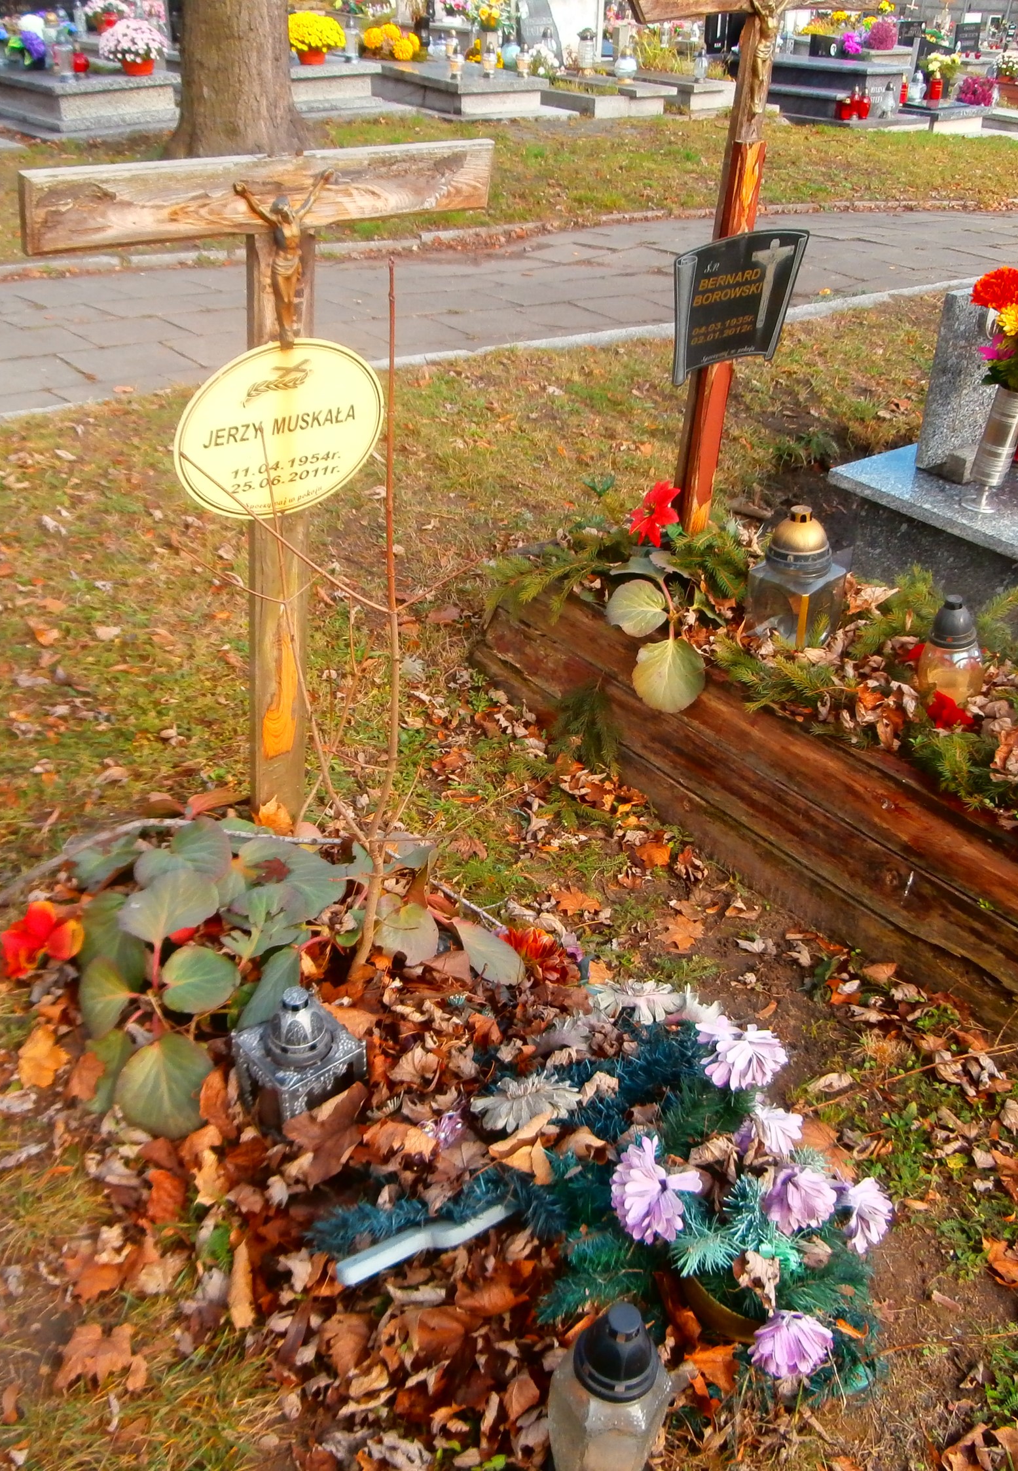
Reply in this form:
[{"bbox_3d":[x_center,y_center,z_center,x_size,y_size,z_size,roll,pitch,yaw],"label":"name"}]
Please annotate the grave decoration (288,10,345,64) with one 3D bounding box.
[{"bbox_3d":[-1.375,-4.876,9.500,0.460,0.320,0.450,3,31,-2],"label":"grave decoration"}]

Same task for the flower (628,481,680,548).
[{"bbox_3d":[0.295,-0.451,2.770,0.120,0.140,0.080,4,31,0],"label":"flower"}]

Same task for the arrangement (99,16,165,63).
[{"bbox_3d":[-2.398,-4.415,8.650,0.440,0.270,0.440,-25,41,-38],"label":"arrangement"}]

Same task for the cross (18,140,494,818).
[{"bbox_3d":[-0.350,-0.318,2.155,0.750,1.120,0.080,-23,42,-37],"label":"cross"}]

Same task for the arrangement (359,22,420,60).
[{"bbox_3d":[-0.948,-5.609,11.000,0.460,0.280,0.380,-25,41,-38],"label":"arrangement"}]

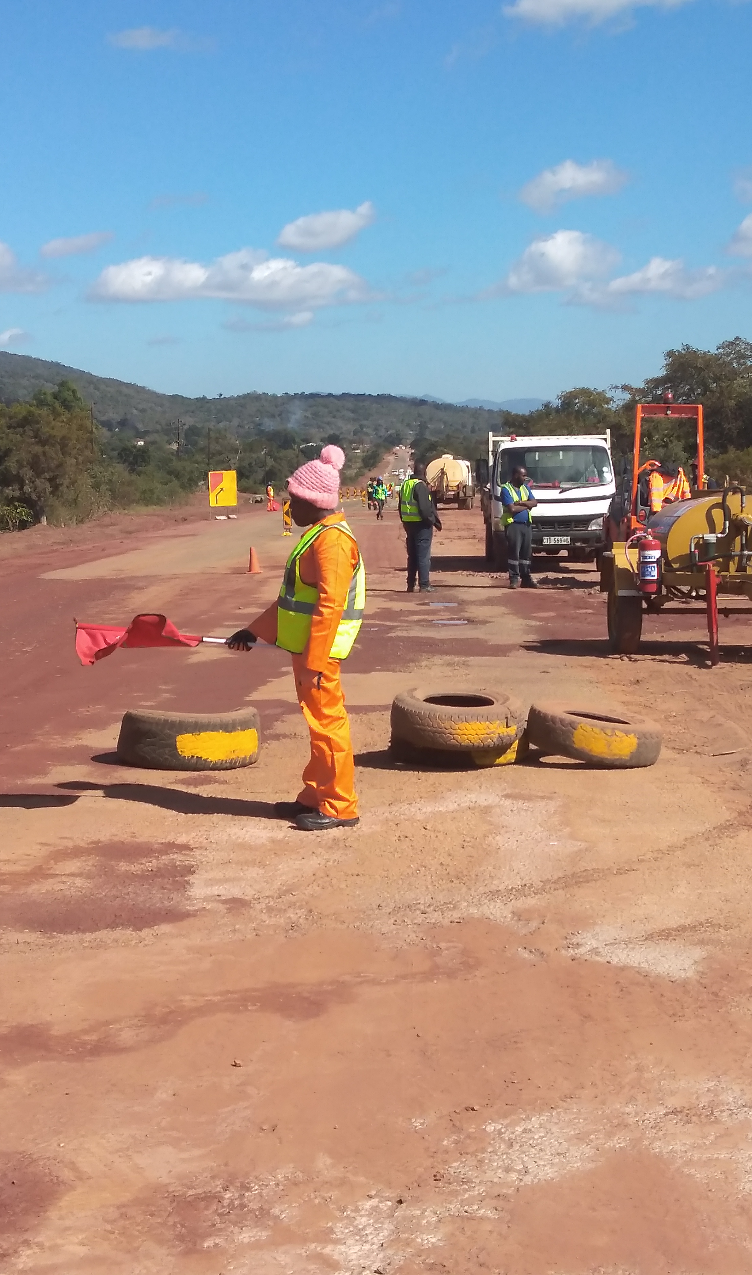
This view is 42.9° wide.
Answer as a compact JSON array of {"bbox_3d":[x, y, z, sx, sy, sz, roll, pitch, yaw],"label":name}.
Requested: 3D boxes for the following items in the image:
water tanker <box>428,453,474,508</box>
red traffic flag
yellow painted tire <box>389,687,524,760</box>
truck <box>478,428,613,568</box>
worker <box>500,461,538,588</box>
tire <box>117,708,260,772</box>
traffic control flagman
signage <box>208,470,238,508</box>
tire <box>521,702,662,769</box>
[{"bbox_3d":[4.435,-9.072,55.700,2.450,2.950,7.500,1,10,9],"label":"water tanker"},{"bbox_3d":[-1.072,0.007,4.360,0.580,0.235,0.170,0,9,0],"label":"red traffic flag"},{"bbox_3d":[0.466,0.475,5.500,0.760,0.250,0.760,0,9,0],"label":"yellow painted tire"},{"bbox_3d":[3.020,-2.530,17.500,2.100,2.350,5.000,1,10,6],"label":"truck"},{"bbox_3d":[2.026,-1.575,13.600,0.520,1.770,0.360,-6,11,-32],"label":"worker"},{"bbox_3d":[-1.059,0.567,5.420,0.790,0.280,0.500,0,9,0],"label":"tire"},{"bbox_3d":[-0.328,-0.006,4.270,0.600,1.690,0.500,0,9,0],"label":"traffic control flagman"},{"bbox_3d":[-6.144,-5.945,38.500,1.150,1.470,0.060,0,9,-3],"label":"signage"},{"bbox_3d":[1.240,0.558,5.550,0.780,0.235,0.780,11,6,-2],"label":"tire"}]

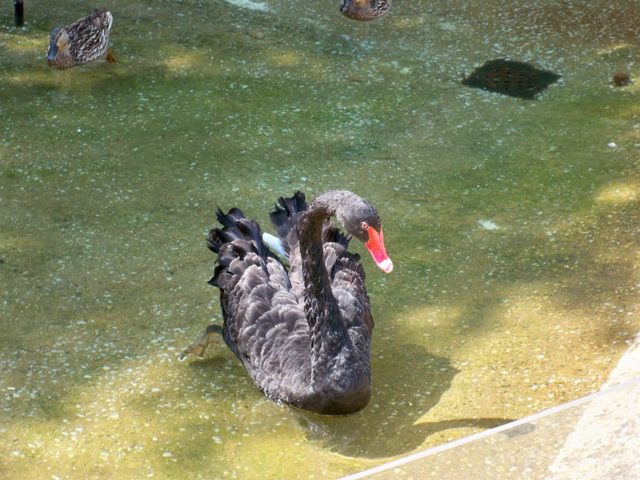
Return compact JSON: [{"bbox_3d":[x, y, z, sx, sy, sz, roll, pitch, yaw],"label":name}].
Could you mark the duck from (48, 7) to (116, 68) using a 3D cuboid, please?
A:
[{"bbox_3d":[-0.796,-0.673,6.455,0.160,0.175,0.380,10,28,20],"label":"duck"}]

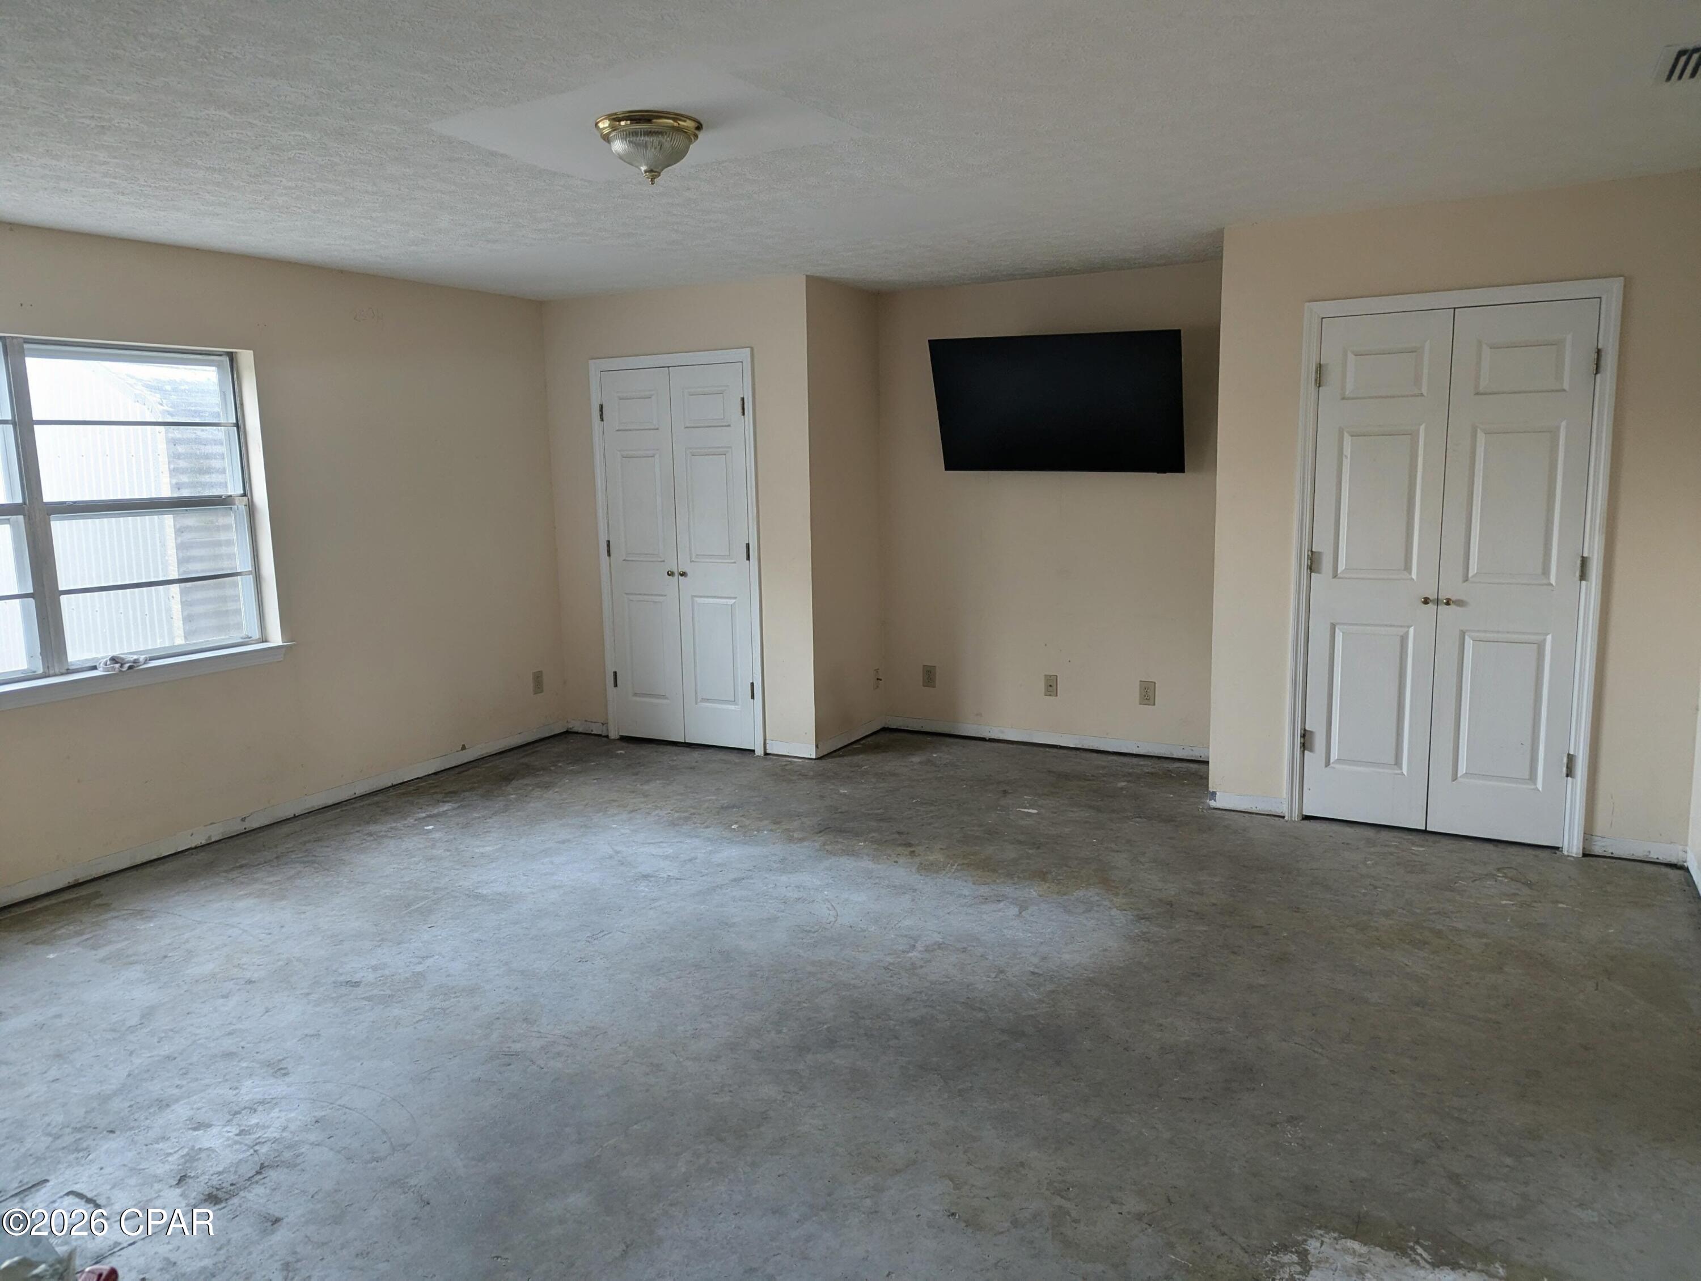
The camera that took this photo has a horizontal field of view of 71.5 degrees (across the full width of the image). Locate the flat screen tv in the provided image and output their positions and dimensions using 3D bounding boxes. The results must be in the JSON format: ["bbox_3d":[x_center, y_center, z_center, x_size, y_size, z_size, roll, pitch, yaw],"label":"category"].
[{"bbox_3d":[1.012,-1.162,5.806,1.232,0.700,0.060,4,32,25],"label":"flat screen tv"}]

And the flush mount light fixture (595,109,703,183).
[{"bbox_3d":[-0.529,-1.294,3.134,0.282,0.163,0.282,-1,9,0],"label":"flush mount light fixture"}]

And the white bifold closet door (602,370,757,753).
[{"bbox_3d":[-0.925,-0.437,6.376,0.920,2.028,0.040,3,10,28],"label":"white bifold closet door"}]

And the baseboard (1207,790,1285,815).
[{"bbox_3d":[1.691,0.700,5.042,0.310,0.075,0.015,3,10,28],"label":"baseboard"}]

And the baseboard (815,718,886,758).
[{"bbox_3d":[0.015,0.526,6.458,0.015,0.075,0.787,3,10,28],"label":"baseboard"}]

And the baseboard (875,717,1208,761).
[{"bbox_3d":[1.063,0.527,6.332,1.973,0.075,0.015,3,10,28],"label":"baseboard"}]

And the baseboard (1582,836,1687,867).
[{"bbox_3d":[2.910,0.782,4.387,0.332,0.075,0.015,3,10,28],"label":"baseboard"}]

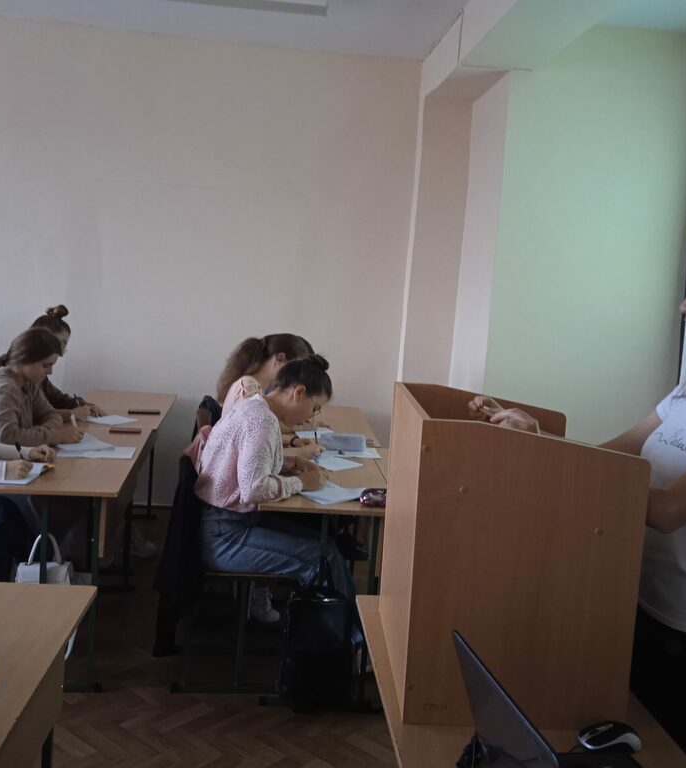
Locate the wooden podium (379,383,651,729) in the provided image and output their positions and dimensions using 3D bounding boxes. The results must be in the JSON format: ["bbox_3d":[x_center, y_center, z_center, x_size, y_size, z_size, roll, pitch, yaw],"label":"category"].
[{"bbox_3d":[0.323,0.322,1.771,0.425,0.570,0.515,3,8,-5],"label":"wooden podium"}]

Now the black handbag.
[{"bbox_3d":[-0.086,0.872,2.908,0.255,0.550,0.150,3,8,-5],"label":"black handbag"}]

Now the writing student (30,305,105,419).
[{"bbox_3d":[-1.513,0.253,4.351,0.600,1.320,0.460,3,8,-5],"label":"writing student"}]

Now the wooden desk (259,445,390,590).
[{"bbox_3d":[-0.099,0.740,3.496,0.520,0.765,1.140,3,8,-5],"label":"wooden desk"}]

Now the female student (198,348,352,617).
[{"bbox_3d":[-0.224,0.516,3.162,0.680,1.280,0.480,3,8,-5],"label":"female student"}]

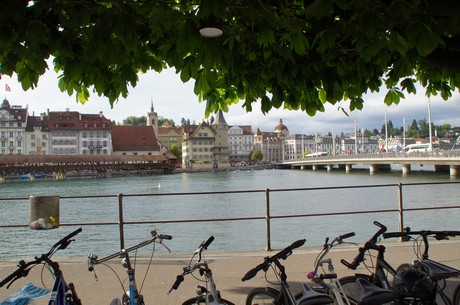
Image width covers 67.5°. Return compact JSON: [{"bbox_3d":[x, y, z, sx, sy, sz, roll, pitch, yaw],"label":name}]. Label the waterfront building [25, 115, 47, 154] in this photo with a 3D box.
[{"bbox_3d":[-73.290,-3.210,133.860,7.720,22.700,14.000,-1,-2,-18],"label":"waterfront building"}]

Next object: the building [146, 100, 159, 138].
[{"bbox_3d":[-35.210,-8.850,156.670,5.000,32.900,5.000,-1,-2,-20],"label":"building"}]

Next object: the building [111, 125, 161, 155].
[{"bbox_3d":[-40.790,-2.050,148.500,19.050,19.200,15.500,-1,-2,-20],"label":"building"}]

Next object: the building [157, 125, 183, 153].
[{"bbox_3d":[-33.520,-2.300,188.840,13.690,21.400,14.000,-1,-2,-18],"label":"building"}]

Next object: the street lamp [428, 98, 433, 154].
[{"bbox_3d":[40.870,-5.020,70.130,0.450,12.000,0.450,-2,-2,-8],"label":"street lamp"}]

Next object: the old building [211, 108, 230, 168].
[{"bbox_3d":[-4.190,-6.410,146.160,7.200,26.200,7.200,-1,-2,-18],"label":"old building"}]

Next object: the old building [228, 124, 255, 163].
[{"bbox_3d":[4.210,-4.340,207.270,15.900,24.200,15.000,-1,-2,-20],"label":"old building"}]

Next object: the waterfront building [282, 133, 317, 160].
[{"bbox_3d":[43.610,-2.360,232.400,24.310,19.200,15.000,-1,-2,-15],"label":"waterfront building"}]

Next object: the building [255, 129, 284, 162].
[{"bbox_3d":[19.900,-3.970,214.500,19.600,22.900,16.000,-1,-2,-25],"label":"building"}]

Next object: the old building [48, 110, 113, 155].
[{"bbox_3d":[-59.450,-4.340,139.190,22.120,24.400,14.500,-1,-2,-18],"label":"old building"}]

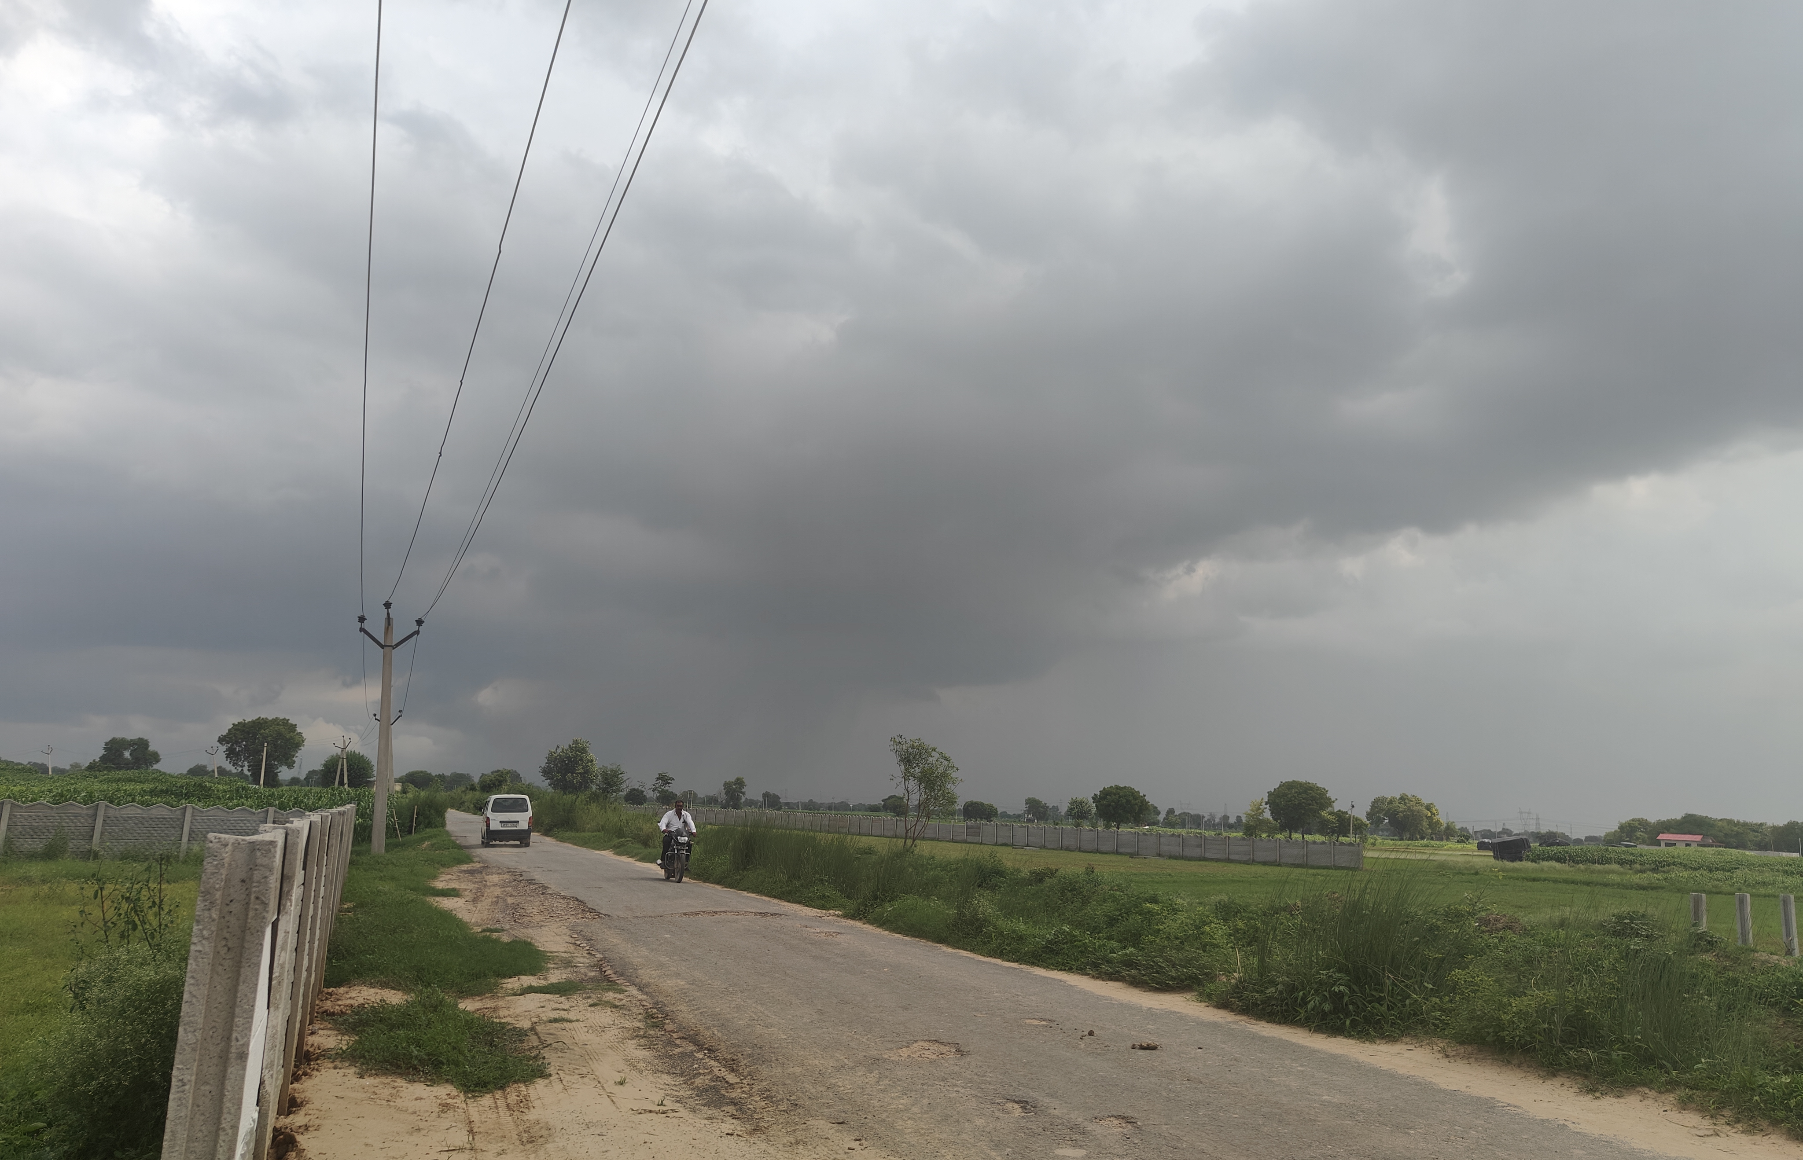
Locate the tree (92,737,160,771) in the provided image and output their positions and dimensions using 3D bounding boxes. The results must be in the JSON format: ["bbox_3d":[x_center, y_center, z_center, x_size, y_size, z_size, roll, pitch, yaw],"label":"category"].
[{"bbox_3d":[-118.007,27.438,189.819,10.175,7.083,10.175,9,-12,-30],"label":"tree"}]

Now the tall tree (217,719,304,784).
[{"bbox_3d":[-76.843,21.178,149.899,9.837,9.276,9.837,8,-11,-26],"label":"tall tree"}]

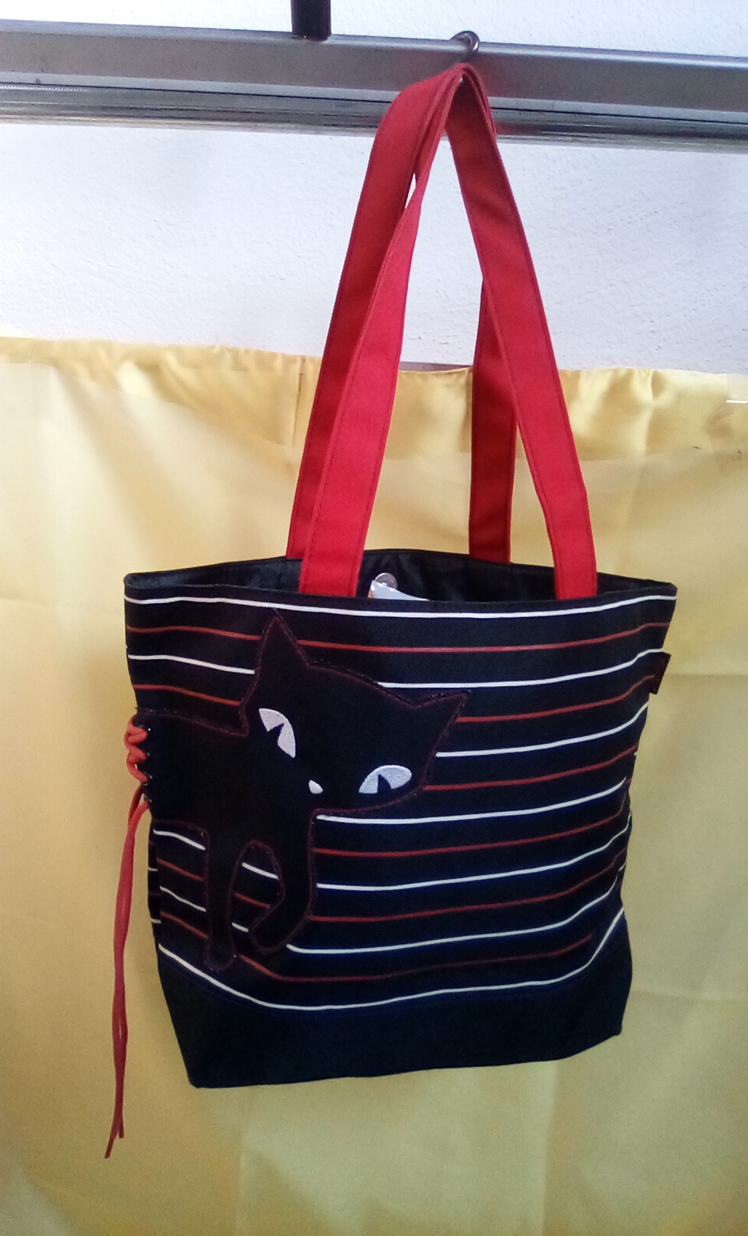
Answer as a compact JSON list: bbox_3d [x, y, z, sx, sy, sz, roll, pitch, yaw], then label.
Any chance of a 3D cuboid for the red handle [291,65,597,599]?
[{"bbox_3d":[0.052,-0.186,0.665,0.202,0.325,0.118,0,16,-11],"label":"red handle"}]

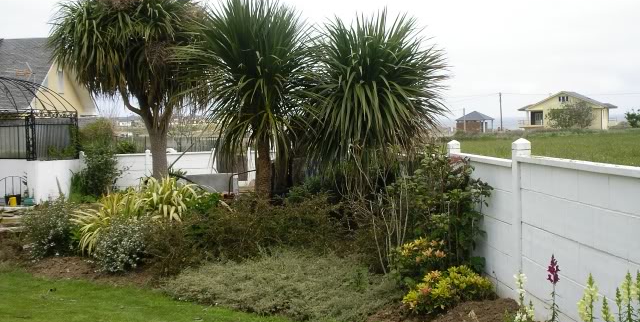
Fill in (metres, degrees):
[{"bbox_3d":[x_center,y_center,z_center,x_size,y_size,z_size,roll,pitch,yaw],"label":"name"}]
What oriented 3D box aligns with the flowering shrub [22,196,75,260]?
[{"bbox_3d":[-3.074,0.753,9.000,0.600,0.720,0.600,-2,3,-19],"label":"flowering shrub"}]

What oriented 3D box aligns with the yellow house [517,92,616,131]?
[{"bbox_3d":[39.849,-8.131,128.000,14.000,6.200,10.500,0,3,26],"label":"yellow house"}]

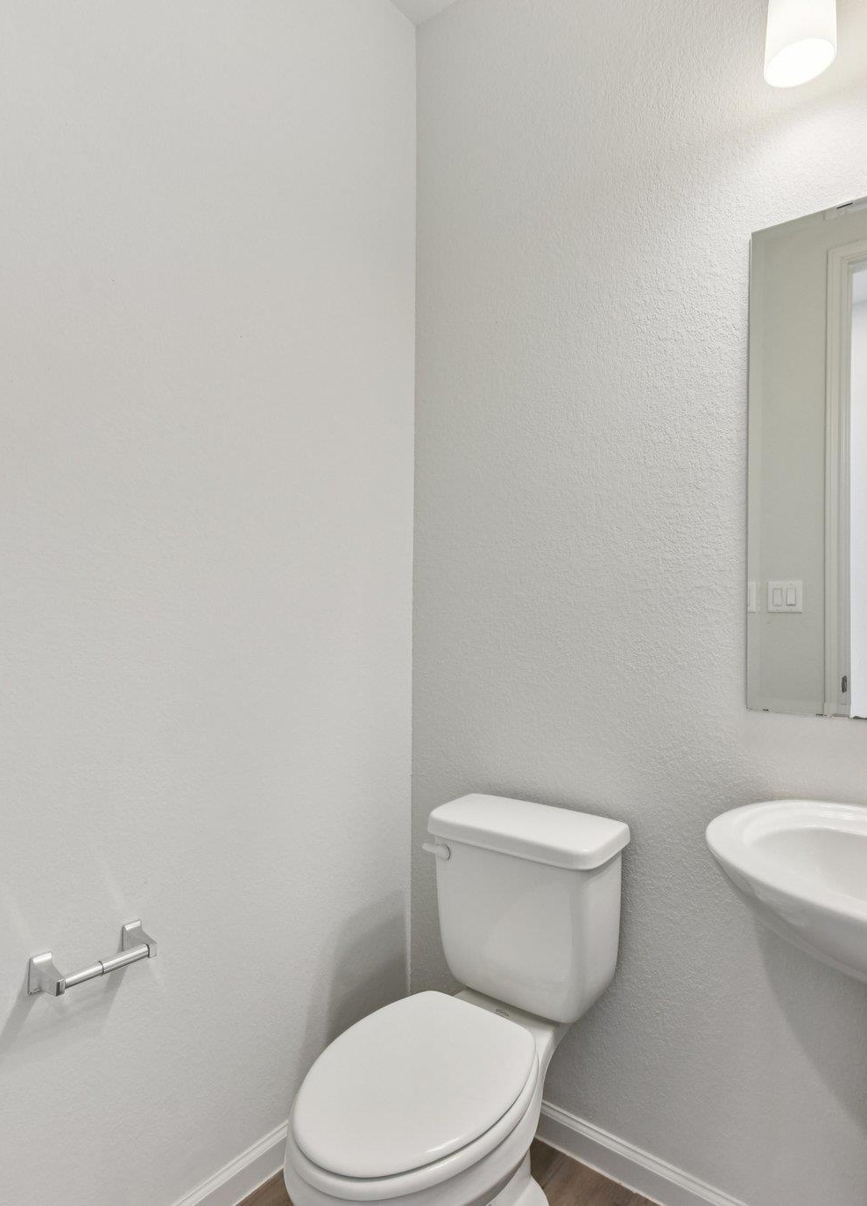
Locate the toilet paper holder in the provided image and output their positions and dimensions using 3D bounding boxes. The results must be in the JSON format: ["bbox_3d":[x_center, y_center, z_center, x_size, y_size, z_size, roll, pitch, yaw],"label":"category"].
[{"bbox_3d":[-0.555,0.594,1.167,0.072,0.055,0.188,0,0,38],"label":"toilet paper holder"}]

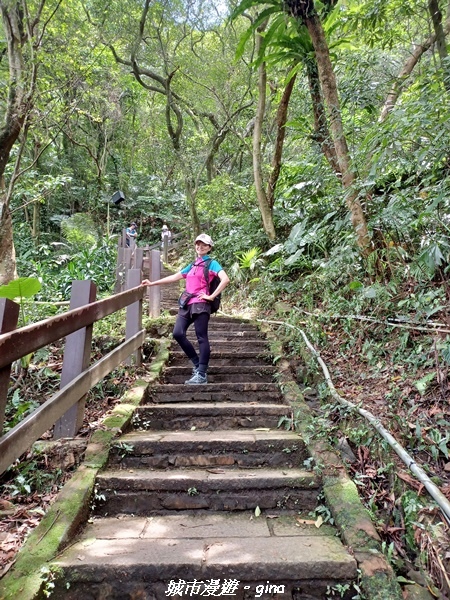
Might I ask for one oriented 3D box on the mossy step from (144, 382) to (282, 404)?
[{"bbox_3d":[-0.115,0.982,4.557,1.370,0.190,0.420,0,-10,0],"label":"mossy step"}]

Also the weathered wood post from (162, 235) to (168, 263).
[{"bbox_3d":[-2.017,-1.717,14.760,0.135,1.004,0.135,3,-11,-15],"label":"weathered wood post"}]

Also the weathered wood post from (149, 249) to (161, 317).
[{"bbox_3d":[-1.128,-0.267,6.914,0.125,1.087,0.125,5,-12,-27],"label":"weathered wood post"}]

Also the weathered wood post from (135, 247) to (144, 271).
[{"bbox_3d":[-1.562,-0.445,7.914,0.130,1.031,0.130,2,-11,-12],"label":"weathered wood post"}]

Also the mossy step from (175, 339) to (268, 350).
[{"bbox_3d":[-0.045,0.682,6.149,1.280,0.170,0.380,0,-10,0],"label":"mossy step"}]

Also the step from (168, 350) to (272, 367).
[{"bbox_3d":[-0.050,0.782,5.673,1.320,0.185,0.380,0,-10,0],"label":"step"}]

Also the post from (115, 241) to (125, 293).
[{"bbox_3d":[-2.297,-0.653,9.478,0.130,1.077,0.130,3,-11,-15],"label":"post"}]

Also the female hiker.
[{"bbox_3d":[-0.415,0.077,4.613,0.900,1.600,0.500,-5,-12,25],"label":"female hiker"}]

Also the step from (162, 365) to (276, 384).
[{"bbox_3d":[-0.050,0.915,5.241,1.340,0.190,0.400,0,-10,0],"label":"step"}]

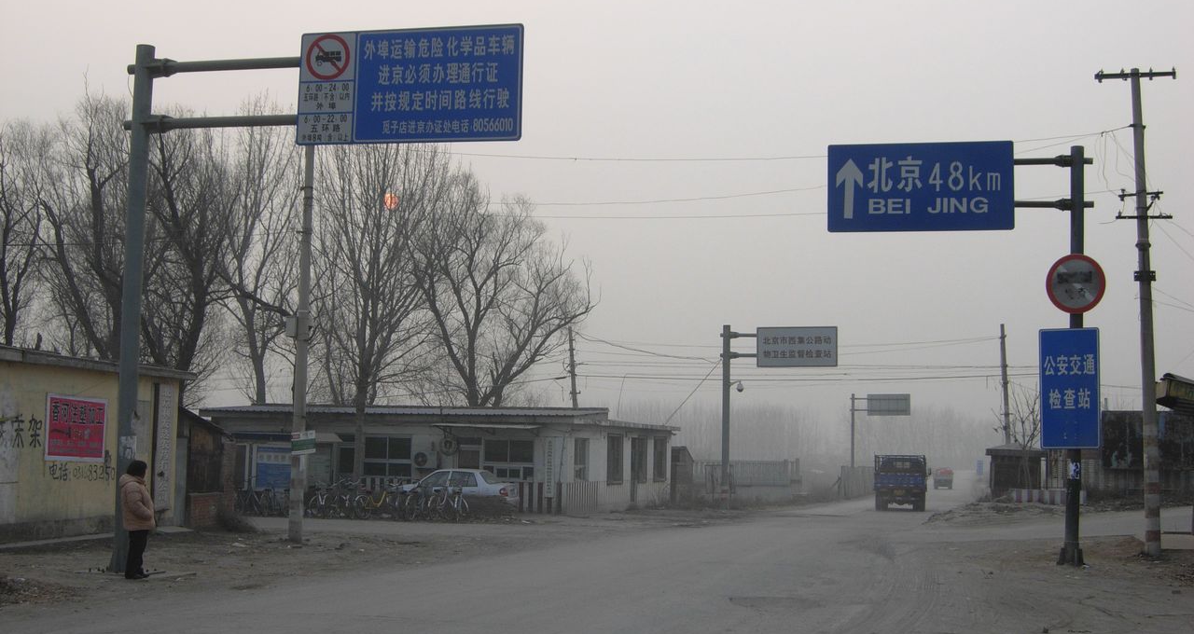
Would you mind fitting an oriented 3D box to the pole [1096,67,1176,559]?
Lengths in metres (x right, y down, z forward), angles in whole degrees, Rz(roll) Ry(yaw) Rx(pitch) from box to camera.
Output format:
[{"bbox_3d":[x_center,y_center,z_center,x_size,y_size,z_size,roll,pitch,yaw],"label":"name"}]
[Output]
[{"bbox_3d":[10.134,-0.151,30.637,1.450,9.073,0.500,-1,-6,4],"label":"pole"}]

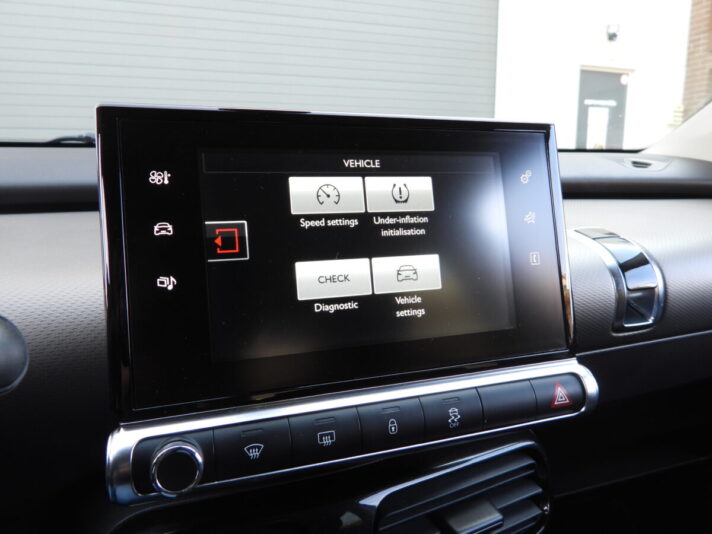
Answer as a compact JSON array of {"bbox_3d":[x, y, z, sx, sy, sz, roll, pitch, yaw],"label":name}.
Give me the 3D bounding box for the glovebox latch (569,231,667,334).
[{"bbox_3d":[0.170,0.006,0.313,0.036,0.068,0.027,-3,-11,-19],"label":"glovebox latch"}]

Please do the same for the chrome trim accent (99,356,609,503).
[{"bbox_3d":[0.015,0.070,0.231,0.233,0.029,0.014,-4,-6,-19],"label":"chrome trim accent"}]

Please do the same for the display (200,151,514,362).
[{"bbox_3d":[0.007,-0.010,0.237,0.153,0.092,0.010,-4,-3,-19],"label":"display"}]

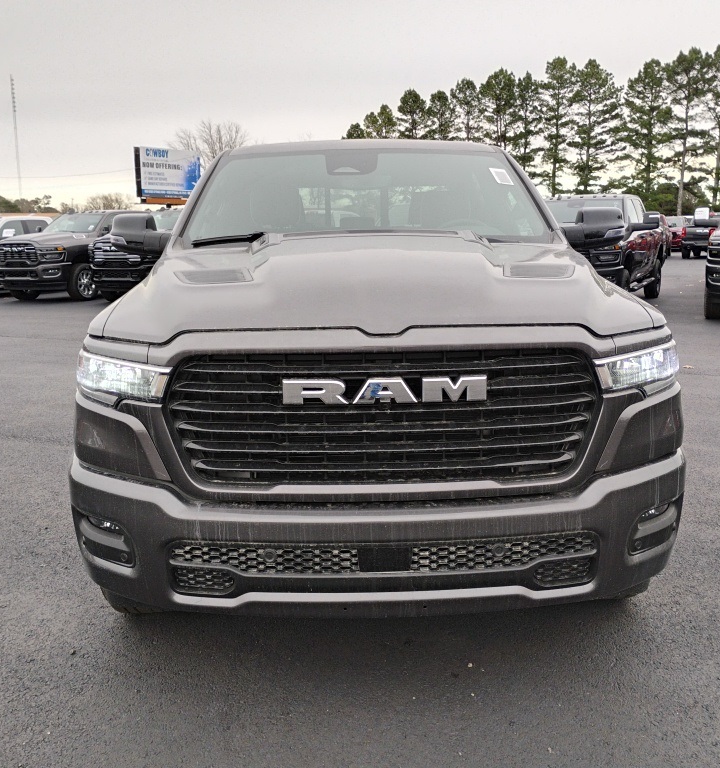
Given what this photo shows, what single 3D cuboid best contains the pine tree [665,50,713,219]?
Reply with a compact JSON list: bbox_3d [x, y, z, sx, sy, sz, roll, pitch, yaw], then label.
[{"bbox_3d":[25.062,-18.711,63.000,3.651,13.615,3.651,-1,11,0],"label":"pine tree"}]

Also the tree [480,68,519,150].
[{"bbox_3d":[10.534,-18.039,63.691,3.000,11.790,2.850,0,11,0],"label":"tree"}]

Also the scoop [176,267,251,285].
[{"bbox_3d":[-0.602,-0.450,3.464,0.300,0.060,0.240,-2,11,1],"label":"scoop"}]

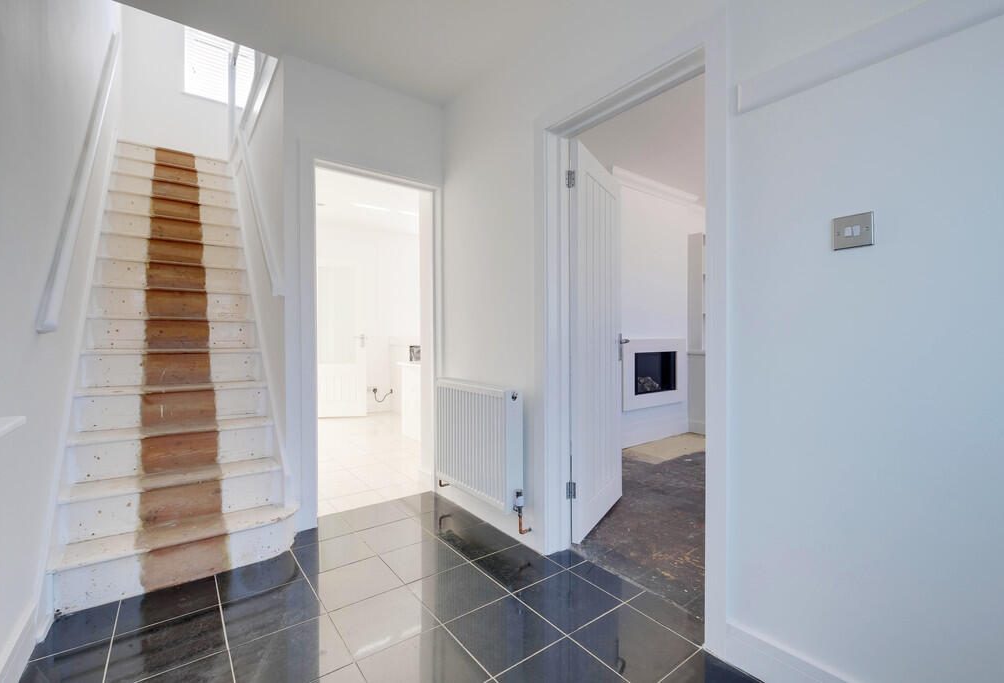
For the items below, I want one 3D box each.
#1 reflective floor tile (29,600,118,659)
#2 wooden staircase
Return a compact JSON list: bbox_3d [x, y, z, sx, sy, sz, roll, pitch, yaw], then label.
[{"bbox_3d":[-1.485,1.020,1.505,0.190,0.013,0.250,0,0,-37],"label":"reflective floor tile"},{"bbox_3d":[-2.129,-0.348,2.831,0.865,2.765,2.588,0,-1,-38],"label":"wooden staircase"}]

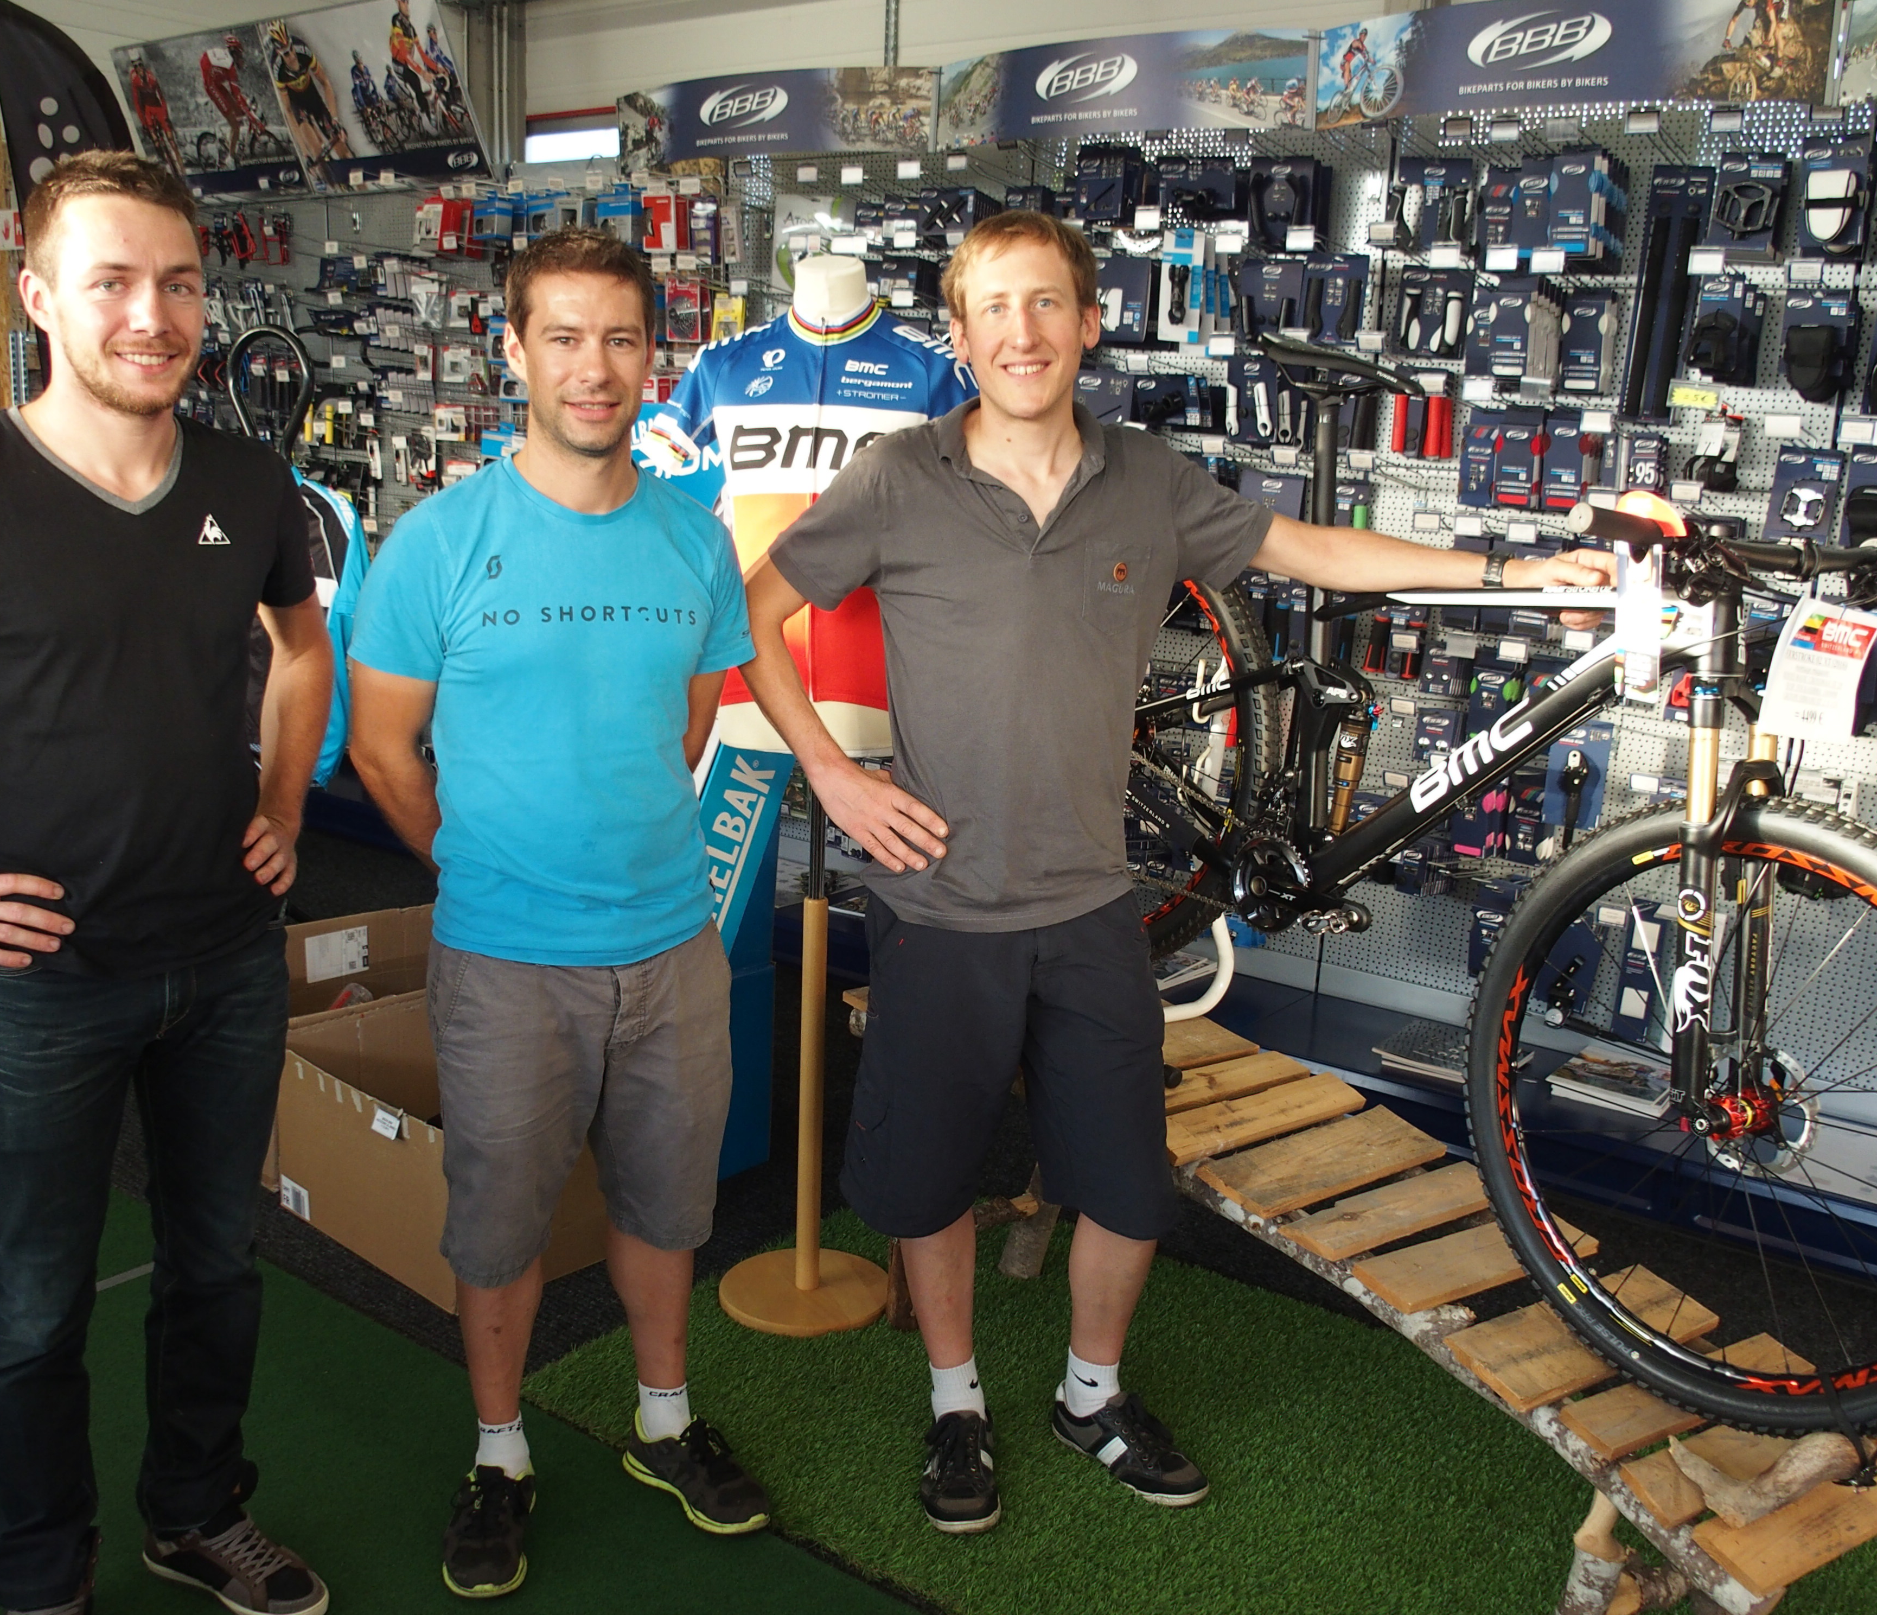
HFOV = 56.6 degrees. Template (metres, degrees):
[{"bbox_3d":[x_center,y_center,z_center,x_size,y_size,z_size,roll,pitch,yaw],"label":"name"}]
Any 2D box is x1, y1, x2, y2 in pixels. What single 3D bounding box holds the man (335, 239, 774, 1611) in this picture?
[{"bbox_3d":[-0.512,0.155,2.341,0.540,1.776,0.400,-4,15,-25],"label":"man"}]

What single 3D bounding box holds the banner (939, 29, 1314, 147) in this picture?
[{"bbox_3d":[0.355,-1.607,3.890,0.980,0.195,0.130,11,16,33],"label":"banner"}]

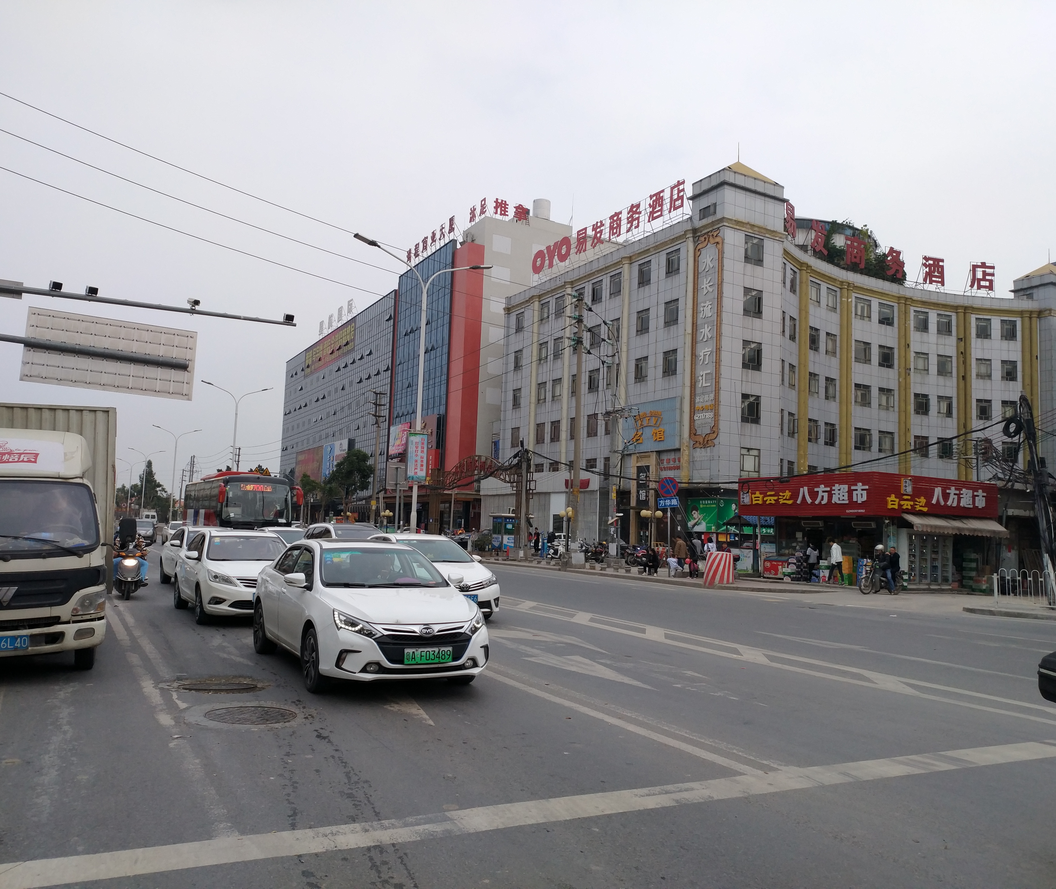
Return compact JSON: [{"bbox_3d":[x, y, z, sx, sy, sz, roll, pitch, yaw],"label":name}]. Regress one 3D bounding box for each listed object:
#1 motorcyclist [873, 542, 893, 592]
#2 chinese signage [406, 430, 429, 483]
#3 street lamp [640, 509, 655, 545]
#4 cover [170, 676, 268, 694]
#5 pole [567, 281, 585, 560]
[{"bbox_3d":[11.547,4.025,30.100,0.700,1.600,0.600,4,-6,-20],"label":"motorcyclist"},{"bbox_3d":[-3.314,0.389,27.852,0.600,1.500,0.250,5,-6,-27],"label":"chinese signage"},{"bbox_3d":[6.325,4.897,47.775,1.150,2.947,1.000,5,-6,-27],"label":"street lamp"},{"bbox_3d":[-3.078,2.409,9.269,0.880,0.040,0.880,5,-6,-27],"label":"cover"},{"bbox_3d":[2.277,-0.811,43.491,0.500,13.252,0.500,2,-6,0],"label":"pole"}]

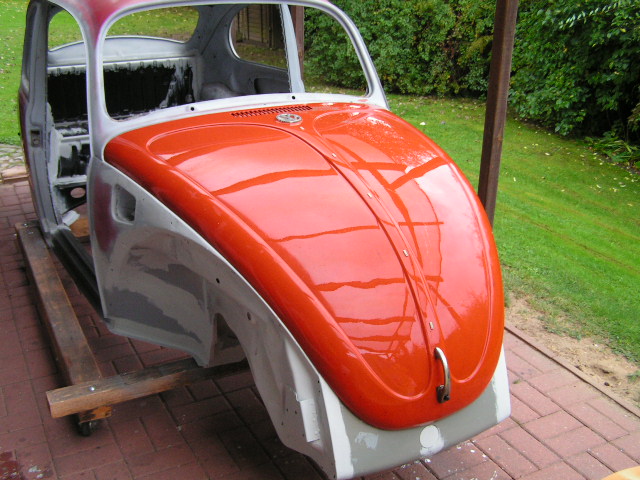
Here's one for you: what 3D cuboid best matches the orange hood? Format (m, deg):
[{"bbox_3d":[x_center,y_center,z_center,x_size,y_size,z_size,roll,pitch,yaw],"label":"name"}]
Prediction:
[{"bbox_3d":[0.049,0.004,2.240,1.160,0.680,1.120,-11,24,-27],"label":"orange hood"}]

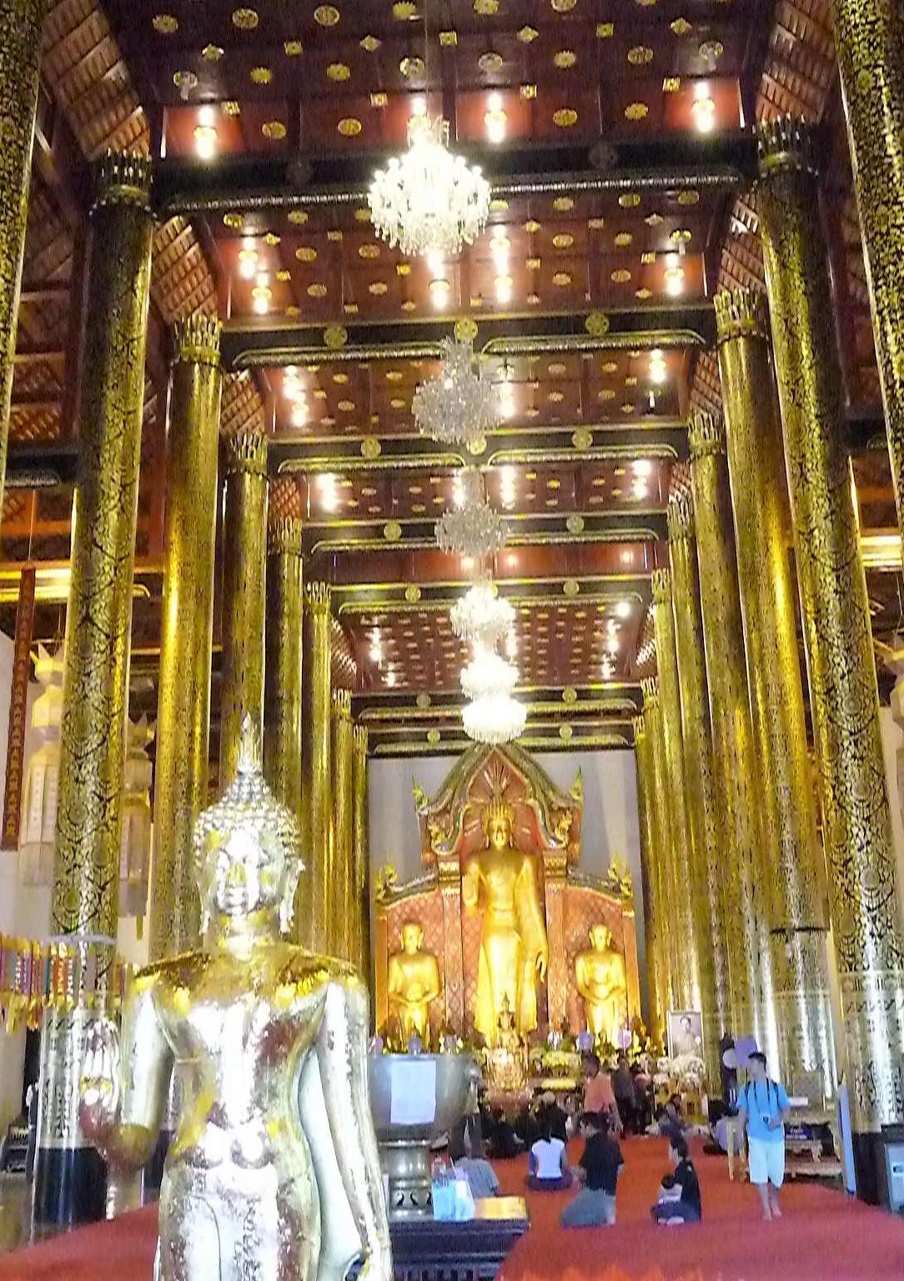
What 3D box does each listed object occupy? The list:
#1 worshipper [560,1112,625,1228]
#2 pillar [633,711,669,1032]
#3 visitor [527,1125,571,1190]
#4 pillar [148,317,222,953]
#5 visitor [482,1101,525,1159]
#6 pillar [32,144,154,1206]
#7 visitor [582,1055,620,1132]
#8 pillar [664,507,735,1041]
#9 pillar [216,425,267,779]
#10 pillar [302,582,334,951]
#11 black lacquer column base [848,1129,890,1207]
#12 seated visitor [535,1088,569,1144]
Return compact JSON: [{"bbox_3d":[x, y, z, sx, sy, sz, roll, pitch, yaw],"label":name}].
[{"bbox_3d":[1.479,5.641,14.817,0.640,1.100,0.480,-17,-23,42],"label":"worshipper"},{"bbox_3d":[6.670,8.750,44.900,0.900,12.800,0.900,-2,-17,3],"label":"pillar"},{"bbox_3d":[1.307,7.079,18.933,0.620,0.800,0.560,-3,-17,4],"label":"visitor"},{"bbox_3d":[-4.445,1.278,22.873,0.860,14.470,0.860,-2,-17,3],"label":"pillar"},{"bbox_3d":[0.941,9.146,25.737,0.700,0.900,0.680,-3,-17,6],"label":"visitor"},{"bbox_3d":[-4.750,-0.080,18.600,0.900,14.600,0.900,-2,-17,3],"label":"pillar"},{"bbox_3d":[3.351,10.369,31.278,0.580,1.740,0.550,6,-19,-22],"label":"visitor"},{"bbox_3d":[5.820,3.659,31.322,0.860,14.470,0.860,-2,-17,3],"label":"pillar"},{"bbox_3d":[-4.171,2.646,27.305,0.860,14.470,0.860,-2,-17,3],"label":"pillar"},{"bbox_3d":[-3.680,5.480,36.600,0.900,14.600,0.900,-2,-17,3],"label":"pillar"},{"bbox_3d":[5.151,6.082,15.991,0.830,0.790,0.830,-2,-17,3],"label":"black lacquer column base"},{"bbox_3d":[1.993,9.766,28.017,0.620,1.020,0.620,-2,-17,3],"label":"seated visitor"}]

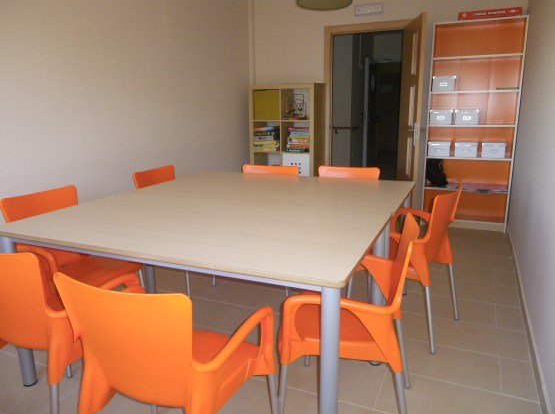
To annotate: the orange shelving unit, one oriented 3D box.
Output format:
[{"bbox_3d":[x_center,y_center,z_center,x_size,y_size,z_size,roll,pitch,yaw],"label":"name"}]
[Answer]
[{"bbox_3d":[1.945,-0.777,4.508,0.800,2.010,0.280,5,15,23],"label":"orange shelving unit"}]

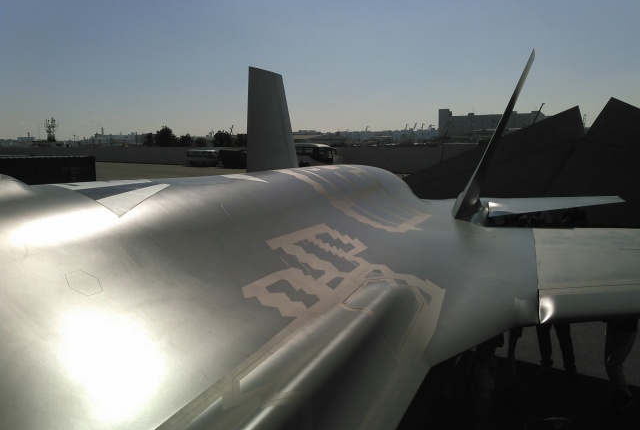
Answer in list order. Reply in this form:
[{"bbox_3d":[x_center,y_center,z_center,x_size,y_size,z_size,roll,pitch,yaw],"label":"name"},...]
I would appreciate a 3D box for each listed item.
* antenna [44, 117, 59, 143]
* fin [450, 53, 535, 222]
[{"bbox_3d":[-91.969,-28.944,190.000,4.600,8.800,4.400,0,7,0],"label":"antenna"},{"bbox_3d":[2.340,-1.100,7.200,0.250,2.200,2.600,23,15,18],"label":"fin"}]

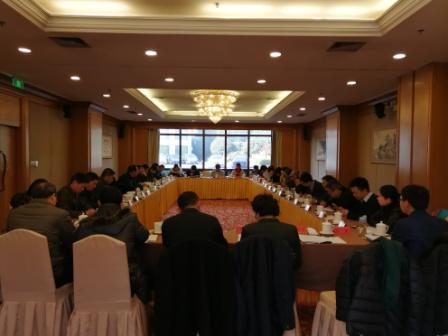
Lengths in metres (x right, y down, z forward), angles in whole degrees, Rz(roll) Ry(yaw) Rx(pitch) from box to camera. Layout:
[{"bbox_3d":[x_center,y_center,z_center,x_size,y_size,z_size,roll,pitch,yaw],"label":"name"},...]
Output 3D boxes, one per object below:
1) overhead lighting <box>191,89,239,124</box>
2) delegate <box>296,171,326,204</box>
[{"bbox_3d":[-0.260,-1.778,10.242,1.400,0.970,1.400,1,2,-1],"label":"overhead lighting"},{"bbox_3d":[1.707,0.744,6.968,0.820,1.290,0.540,1,2,-1],"label":"delegate"}]

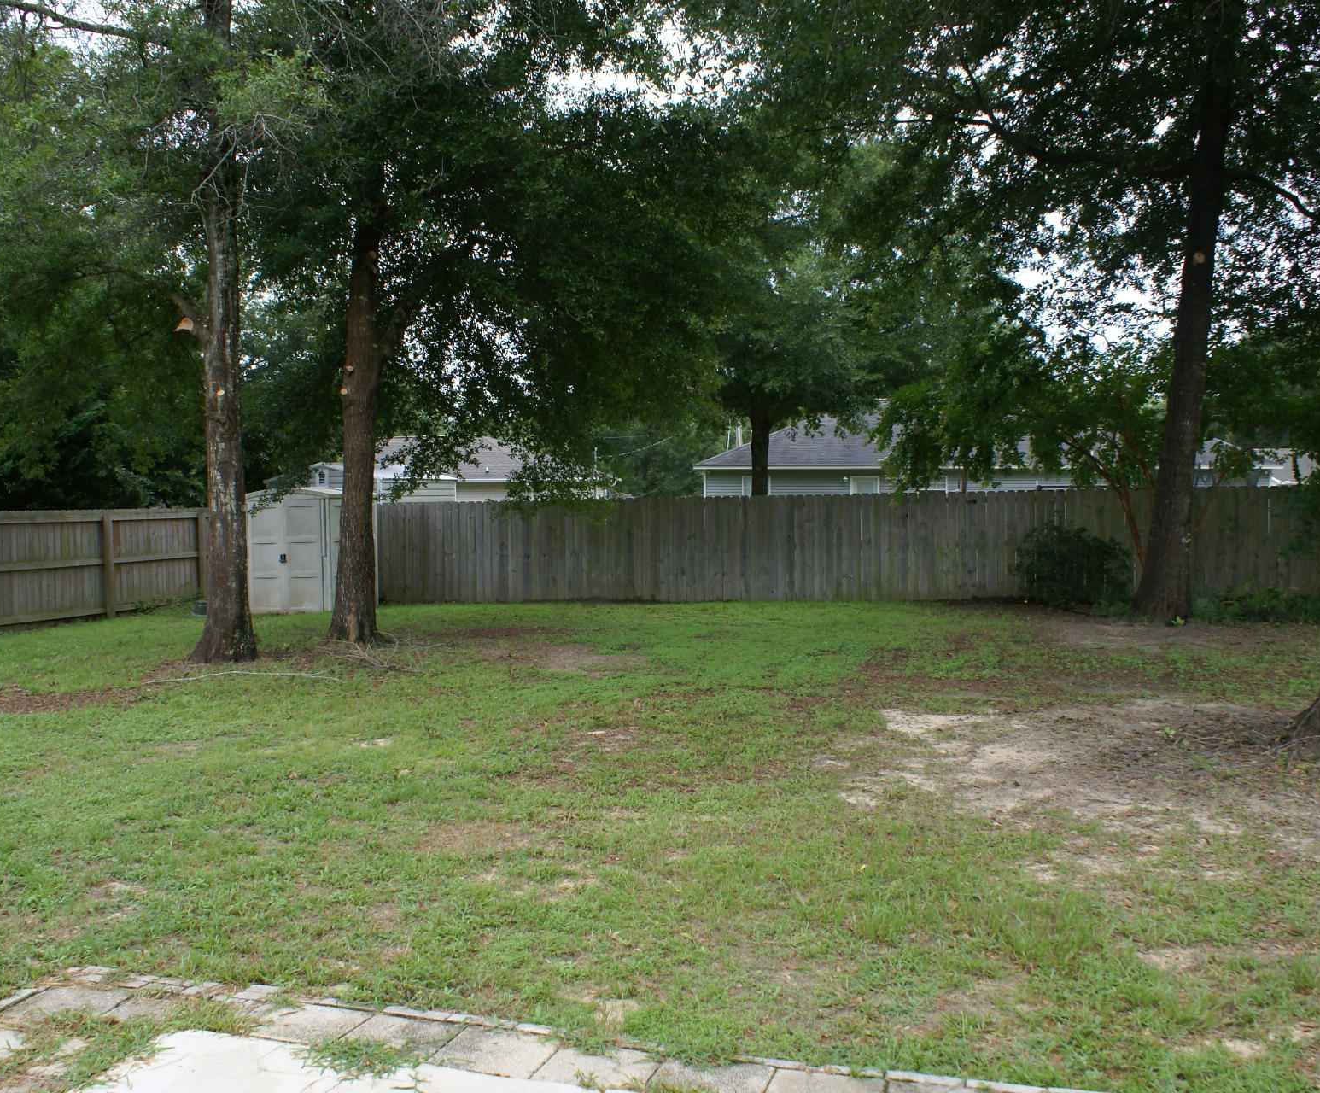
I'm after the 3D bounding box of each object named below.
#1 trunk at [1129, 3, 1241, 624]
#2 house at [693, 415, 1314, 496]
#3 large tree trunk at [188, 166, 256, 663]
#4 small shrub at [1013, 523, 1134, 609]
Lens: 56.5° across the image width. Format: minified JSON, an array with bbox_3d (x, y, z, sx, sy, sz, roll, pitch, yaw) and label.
[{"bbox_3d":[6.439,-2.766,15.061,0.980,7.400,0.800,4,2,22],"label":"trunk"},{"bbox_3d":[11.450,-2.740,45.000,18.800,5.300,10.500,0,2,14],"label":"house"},{"bbox_3d":[-4.668,-1.392,13.003,0.740,5.150,0.720,-1,2,-20],"label":"large tree trunk"},{"bbox_3d":[5.872,0.273,17.450,1.650,1.200,1.250,0,2,14],"label":"small shrub"}]

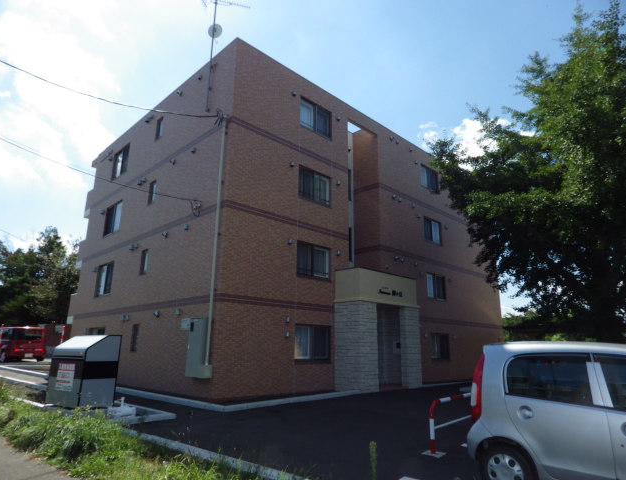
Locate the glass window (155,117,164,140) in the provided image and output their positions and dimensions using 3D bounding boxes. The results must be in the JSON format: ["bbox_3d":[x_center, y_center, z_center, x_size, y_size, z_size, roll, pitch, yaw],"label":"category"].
[{"bbox_3d":[-6.367,-4.636,17.038,0.566,1.011,0.120,-13,-20,42],"label":"glass window"}]

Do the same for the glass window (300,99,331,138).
[{"bbox_3d":[0.118,-4.703,15.849,0.140,1.217,1.726,-13,-20,43],"label":"glass window"}]

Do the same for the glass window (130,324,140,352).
[{"bbox_3d":[-6.424,3.579,14.816,0.533,0.931,0.120,-13,-20,42],"label":"glass window"}]

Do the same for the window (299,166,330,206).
[{"bbox_3d":[0.073,-1.956,15.205,1.671,1.257,0.120,14,-20,-42],"label":"window"}]

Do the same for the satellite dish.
[{"bbox_3d":[-3.514,-7.514,14.656,0.500,0.500,0.200,0,-14,2],"label":"satellite dish"}]

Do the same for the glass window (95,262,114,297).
[{"bbox_3d":[-9.183,1.742,18.012,1.783,1.400,0.140,-13,-20,43],"label":"glass window"}]

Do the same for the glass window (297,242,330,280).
[{"bbox_3d":[0.033,0.801,14.468,1.668,1.243,0.120,14,-20,-42],"label":"glass window"}]

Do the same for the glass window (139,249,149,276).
[{"bbox_3d":[-6.328,0.862,15.347,0.527,0.911,0.120,-13,-20,43],"label":"glass window"}]

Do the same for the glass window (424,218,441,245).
[{"bbox_3d":[6.128,-0.396,20.775,1.635,1.270,0.120,14,-20,-42],"label":"glass window"}]

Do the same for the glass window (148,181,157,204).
[{"bbox_3d":[-6.379,-1.880,16.285,0.584,0.914,0.120,-13,-20,42],"label":"glass window"}]

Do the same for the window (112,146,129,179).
[{"bbox_3d":[-9.211,-3.702,19.610,1.800,1.430,0.120,-13,-20,42],"label":"window"}]

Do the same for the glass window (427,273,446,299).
[{"bbox_3d":[6.074,2.317,20.034,1.673,1.237,0.120,14,-20,-42],"label":"glass window"}]

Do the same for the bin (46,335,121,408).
[{"bbox_3d":[-5.074,2.869,9.047,1.479,1.450,0.754,-10,-18,36],"label":"bin"}]

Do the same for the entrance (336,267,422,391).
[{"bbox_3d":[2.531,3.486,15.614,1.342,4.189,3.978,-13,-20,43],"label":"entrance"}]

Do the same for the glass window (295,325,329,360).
[{"bbox_3d":[-0.005,3.506,13.710,0.140,1.198,1.706,-13,-20,43],"label":"glass window"}]

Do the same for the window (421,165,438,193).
[{"bbox_3d":[6.289,-3.238,21.965,0.140,1.227,1.764,-13,-20,43],"label":"window"}]

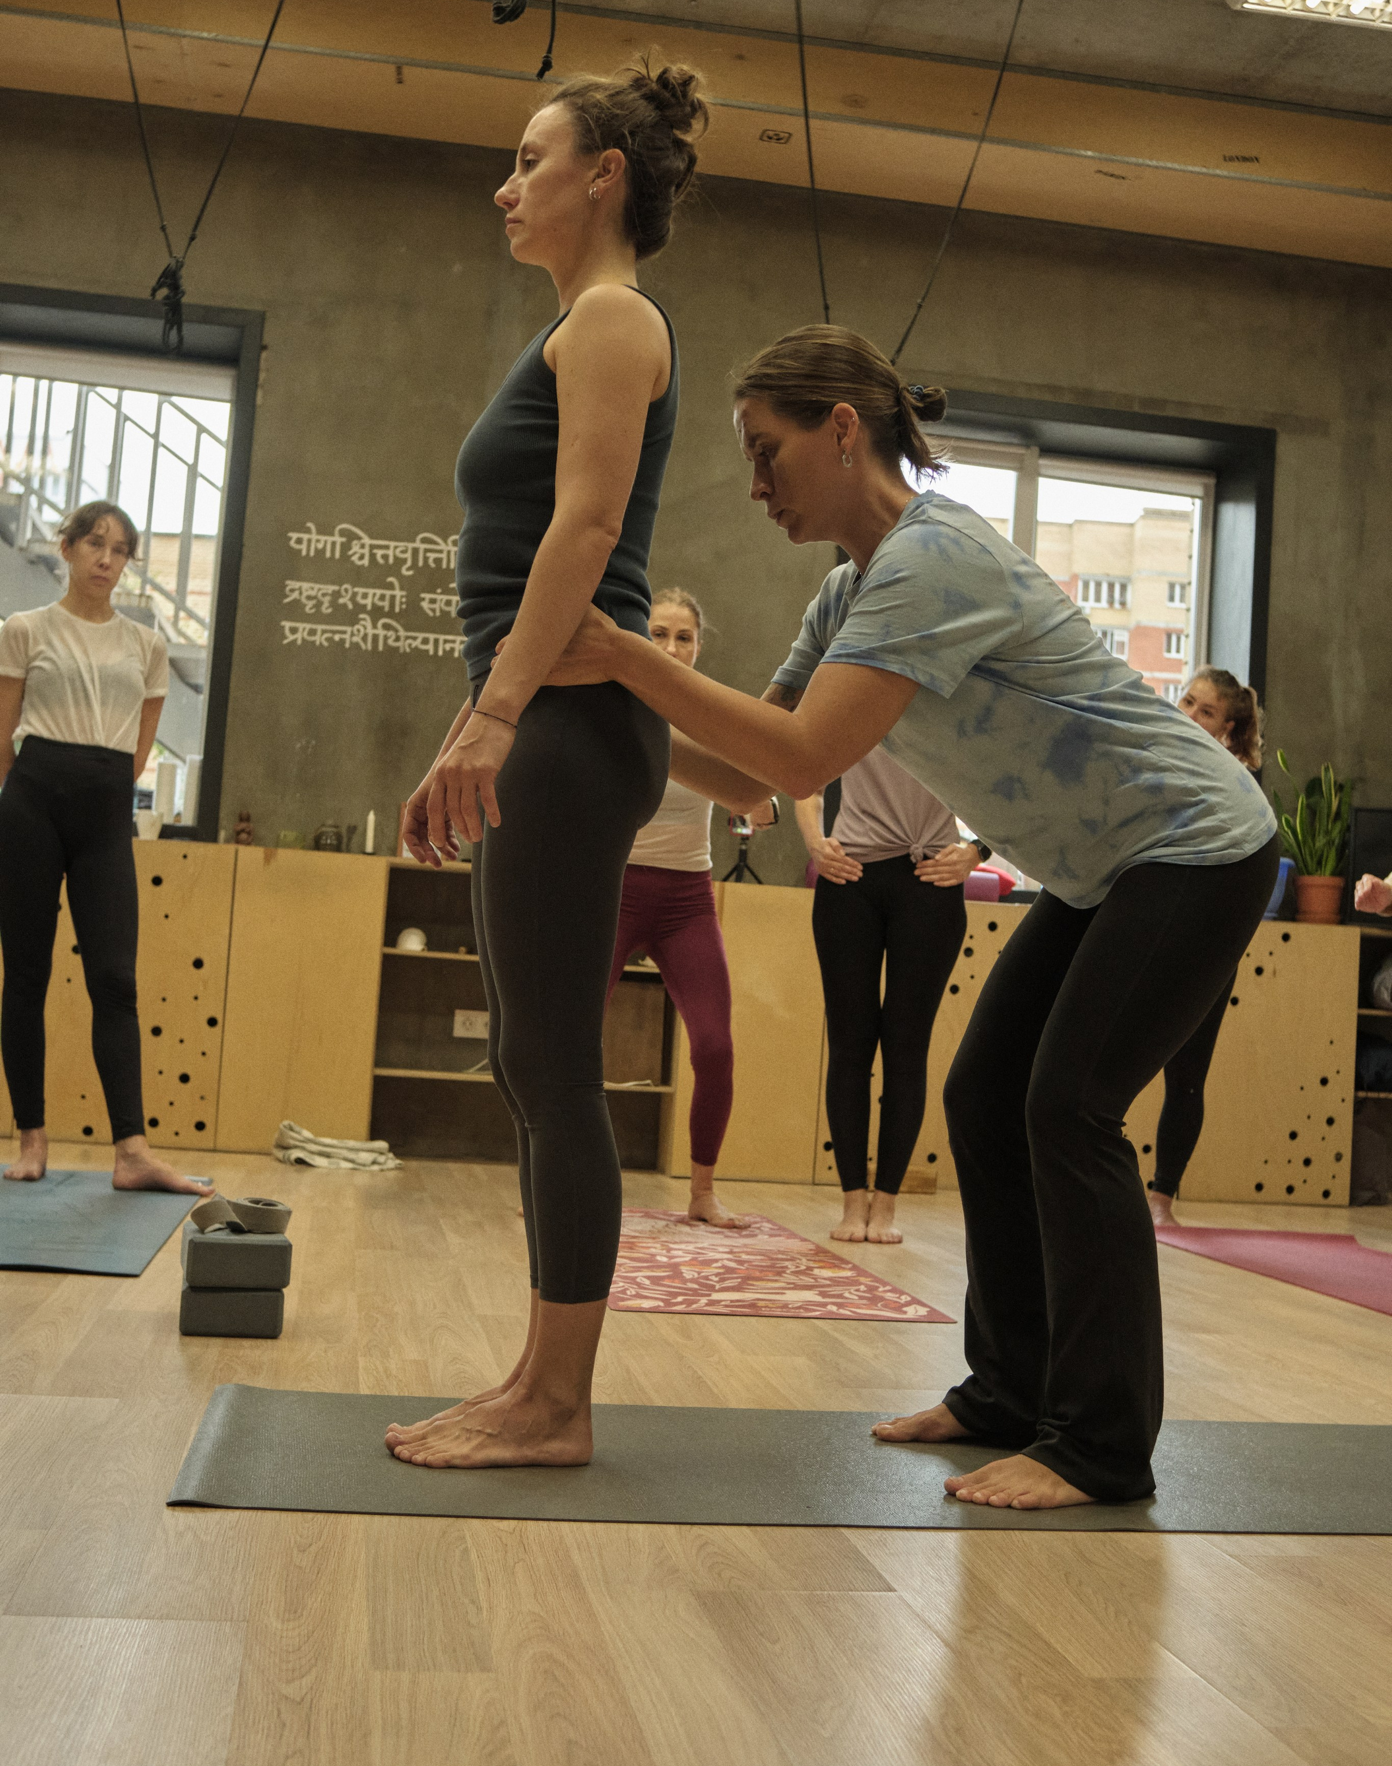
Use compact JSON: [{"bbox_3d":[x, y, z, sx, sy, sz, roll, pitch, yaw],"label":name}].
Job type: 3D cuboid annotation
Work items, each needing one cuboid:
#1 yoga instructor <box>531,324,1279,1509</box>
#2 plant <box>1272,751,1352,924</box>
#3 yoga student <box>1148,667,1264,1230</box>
[{"bbox_3d":[0.223,0.004,2.472,0.940,1.370,0.500,4,-4,-9],"label":"yoga instructor"},{"bbox_3d":[2.199,-0.160,7.235,0.270,0.580,0.260,4,-4,-9],"label":"plant"},{"bbox_3d":[1.446,0.178,5.864,0.460,1.620,0.340,2,-4,21],"label":"yoga student"}]

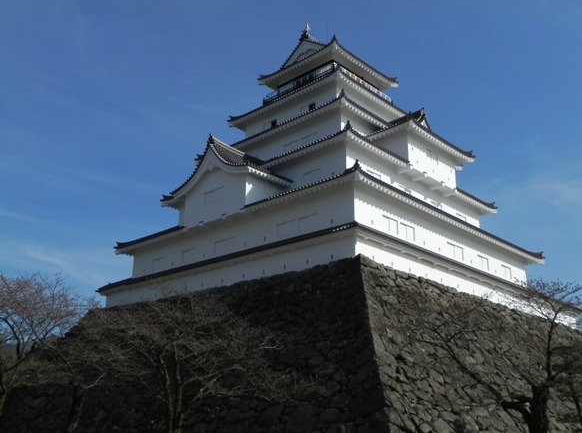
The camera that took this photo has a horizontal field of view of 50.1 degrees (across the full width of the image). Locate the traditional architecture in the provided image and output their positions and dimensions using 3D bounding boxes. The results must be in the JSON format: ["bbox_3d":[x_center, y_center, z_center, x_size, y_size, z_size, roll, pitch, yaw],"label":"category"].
[{"bbox_3d":[3.690,-3.980,55.300,27.400,25.700,28.170,-16,-25,41],"label":"traditional architecture"}]

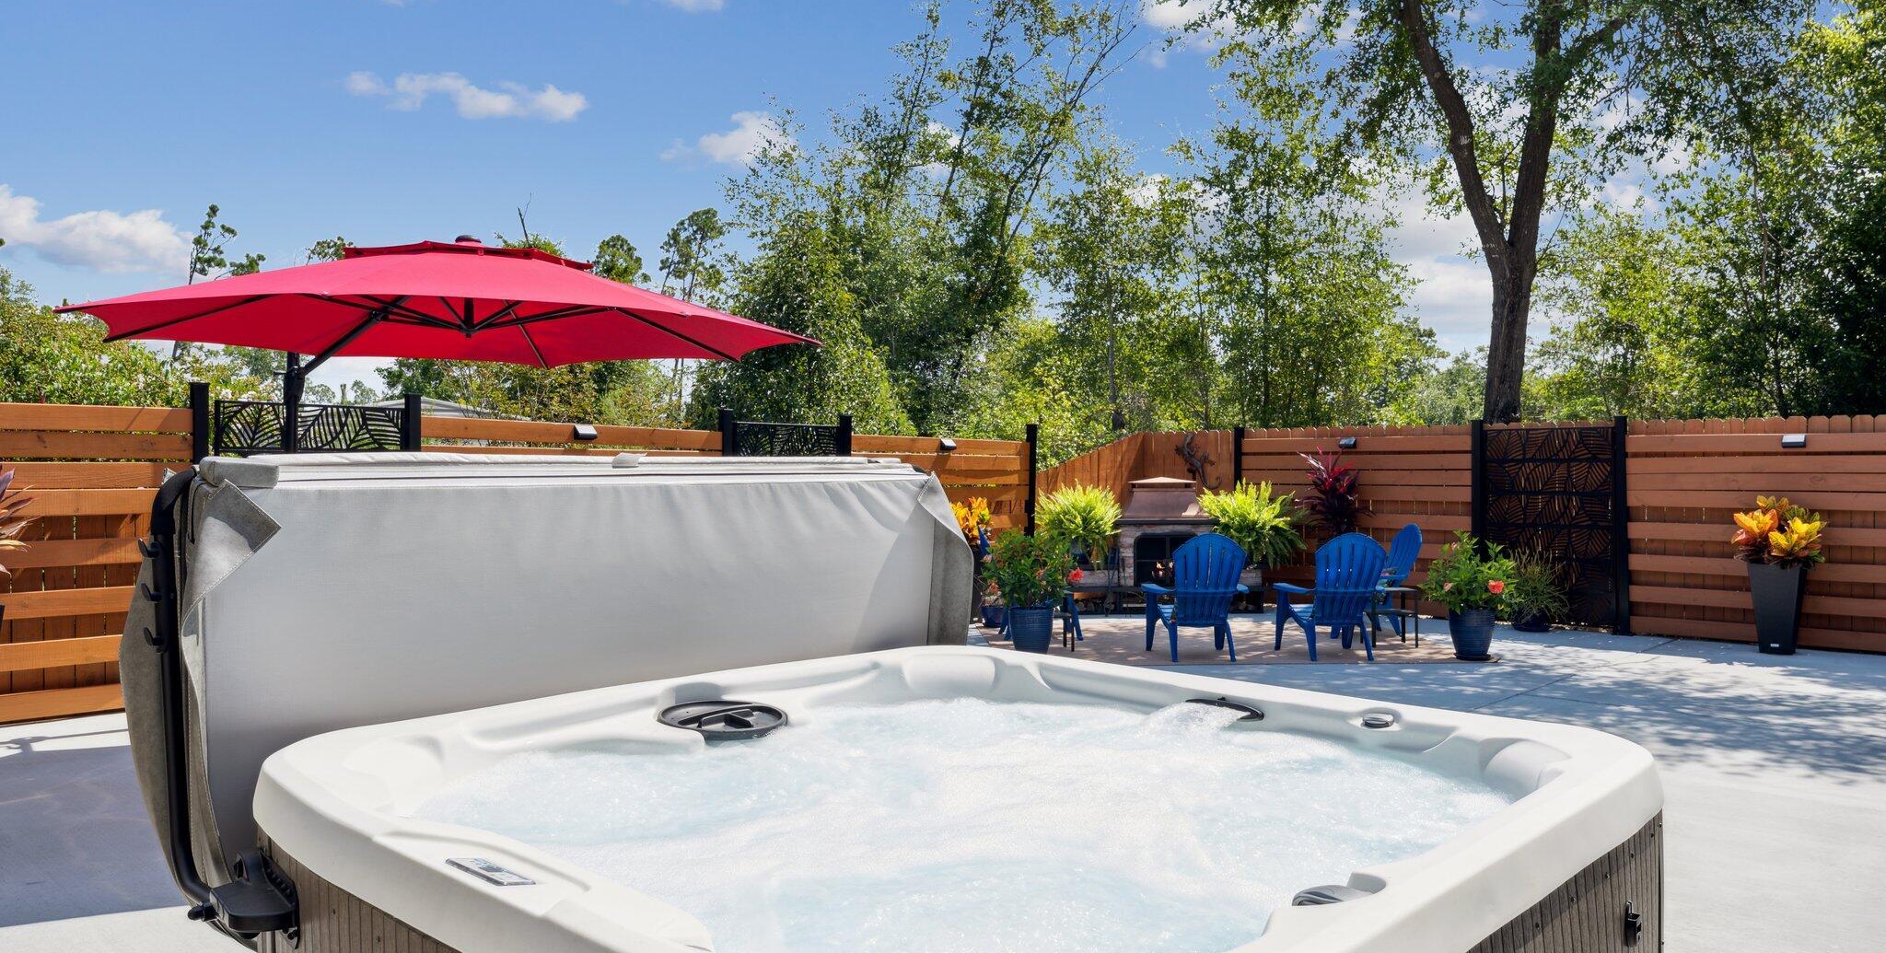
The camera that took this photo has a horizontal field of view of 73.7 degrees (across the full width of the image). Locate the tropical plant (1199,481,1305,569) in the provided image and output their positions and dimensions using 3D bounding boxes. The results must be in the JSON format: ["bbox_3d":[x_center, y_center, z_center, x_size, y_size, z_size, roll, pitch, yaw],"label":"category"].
[{"bbox_3d":[3.082,0.485,12.550,1.020,0.880,0.920,0,0,0],"label":"tropical plant"}]

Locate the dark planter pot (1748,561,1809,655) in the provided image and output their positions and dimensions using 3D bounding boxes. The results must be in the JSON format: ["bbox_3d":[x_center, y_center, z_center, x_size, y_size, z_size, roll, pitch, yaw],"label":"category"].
[{"bbox_3d":[6.480,1.005,9.760,0.380,0.700,0.380,0,1,40],"label":"dark planter pot"}]

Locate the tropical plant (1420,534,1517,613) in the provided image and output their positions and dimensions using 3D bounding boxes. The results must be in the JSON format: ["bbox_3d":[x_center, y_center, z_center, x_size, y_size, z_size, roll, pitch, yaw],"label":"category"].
[{"bbox_3d":[3.991,0.739,9.550,0.740,0.610,0.700,0,0,0],"label":"tropical plant"}]

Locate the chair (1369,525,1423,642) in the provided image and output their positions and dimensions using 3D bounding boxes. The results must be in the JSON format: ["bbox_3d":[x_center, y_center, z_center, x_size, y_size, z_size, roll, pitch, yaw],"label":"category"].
[{"bbox_3d":[3.570,0.877,10.720,0.860,0.950,0.750,0,0,-7],"label":"chair"}]

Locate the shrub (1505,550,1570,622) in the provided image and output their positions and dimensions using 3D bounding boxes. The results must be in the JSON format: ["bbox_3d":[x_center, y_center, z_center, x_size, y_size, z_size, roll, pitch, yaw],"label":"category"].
[{"bbox_3d":[5.278,0.985,11.200,0.580,0.620,0.540,0,0,0],"label":"shrub"}]

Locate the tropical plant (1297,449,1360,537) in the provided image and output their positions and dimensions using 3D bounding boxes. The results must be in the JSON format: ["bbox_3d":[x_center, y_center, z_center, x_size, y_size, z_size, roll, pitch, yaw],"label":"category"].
[{"bbox_3d":[3.747,0.172,12.200,0.610,0.860,0.600,0,0,0],"label":"tropical plant"}]

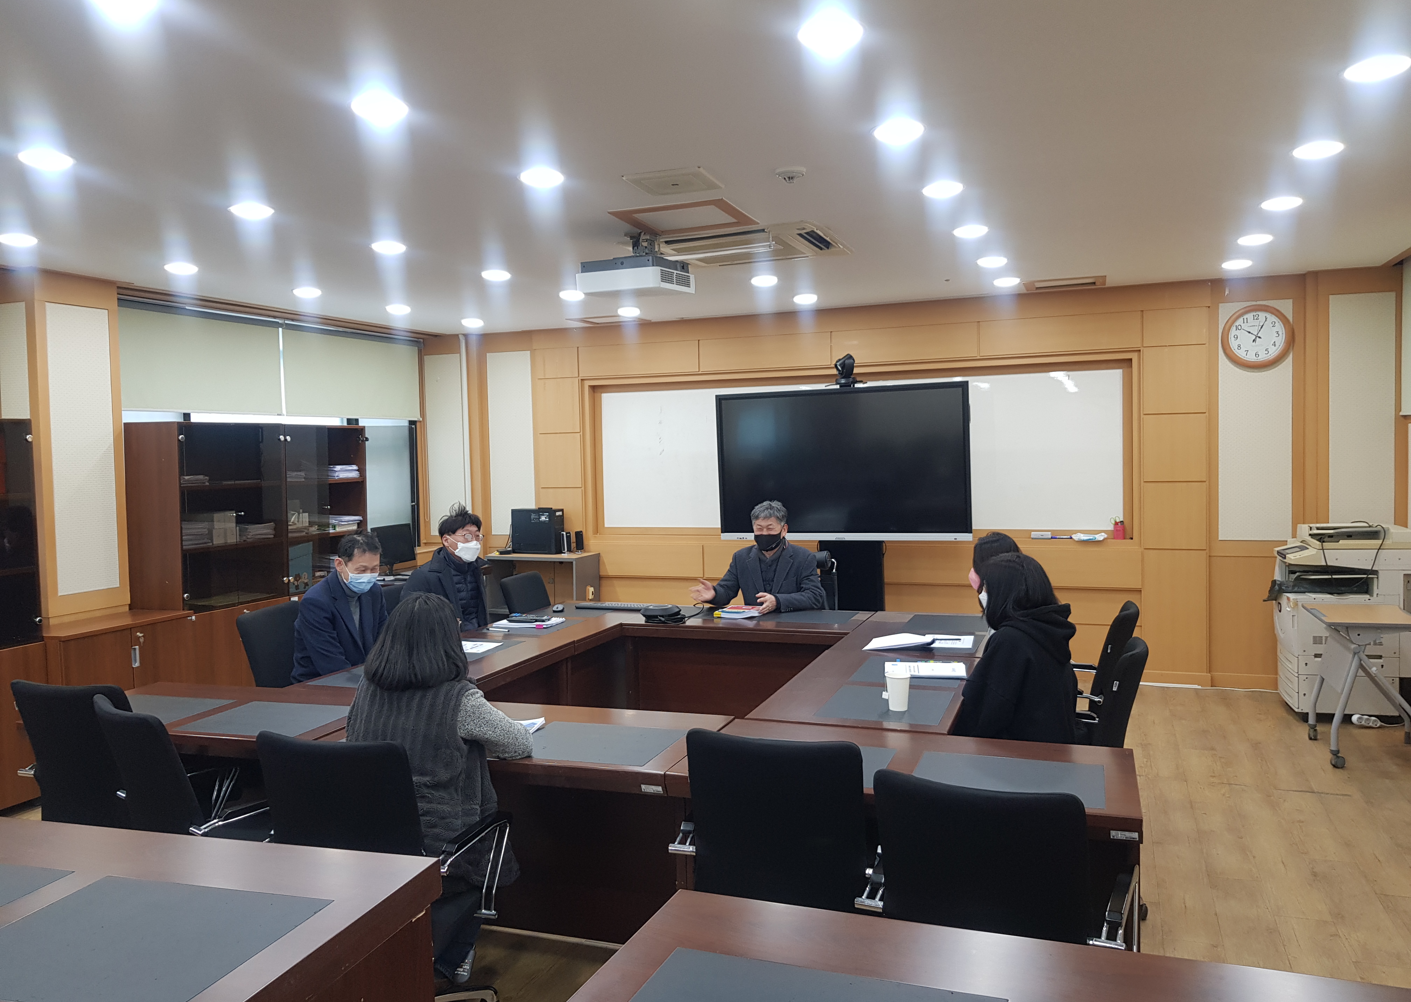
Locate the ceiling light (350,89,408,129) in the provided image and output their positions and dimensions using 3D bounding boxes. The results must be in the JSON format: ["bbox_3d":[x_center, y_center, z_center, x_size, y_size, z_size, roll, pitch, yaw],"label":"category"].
[{"bbox_3d":[-0.942,-1.135,3.065,0.155,0.030,0.155,0,3,21],"label":"ceiling light"}]

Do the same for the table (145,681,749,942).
[{"bbox_3d":[-1.148,1.110,3.614,2.420,0.740,0.620,0,3,19],"label":"table"}]

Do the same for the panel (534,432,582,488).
[{"bbox_3d":[-1.150,-0.321,8.369,0.365,0.438,0.025,0,3,21],"label":"panel"}]

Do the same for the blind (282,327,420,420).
[{"bbox_3d":[-2.655,-0.961,8.116,0.040,0.640,1.566,0,3,21],"label":"blind"}]

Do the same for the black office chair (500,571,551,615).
[{"bbox_3d":[-0.822,0.887,6.073,0.600,0.900,0.580,0,3,21],"label":"black office chair"}]

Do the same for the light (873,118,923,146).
[{"bbox_3d":[0.604,-1.156,3.317,0.145,0.040,0.145,0,3,21],"label":"light"}]

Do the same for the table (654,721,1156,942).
[{"bbox_3d":[0.566,1.105,3.009,1.225,0.740,0.620,0,2,22],"label":"table"}]

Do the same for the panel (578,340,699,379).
[{"bbox_3d":[-0.531,-1.102,8.210,1.022,0.238,0.020,0,3,21],"label":"panel"}]

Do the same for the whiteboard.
[{"bbox_3d":[0.975,-0.324,7.654,3.796,1.051,0.040,0,3,21],"label":"whiteboard"}]

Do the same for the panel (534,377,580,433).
[{"bbox_3d":[-1.232,-0.788,8.793,0.420,0.450,0.030,0,2,20],"label":"panel"}]

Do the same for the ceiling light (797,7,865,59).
[{"bbox_3d":[0.306,-1.140,2.588,0.155,0.030,0.155,0,3,21],"label":"ceiling light"}]

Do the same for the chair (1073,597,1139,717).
[{"bbox_3d":[1.445,0.903,4.272,0.600,0.970,0.570,0,3,21],"label":"chair"}]

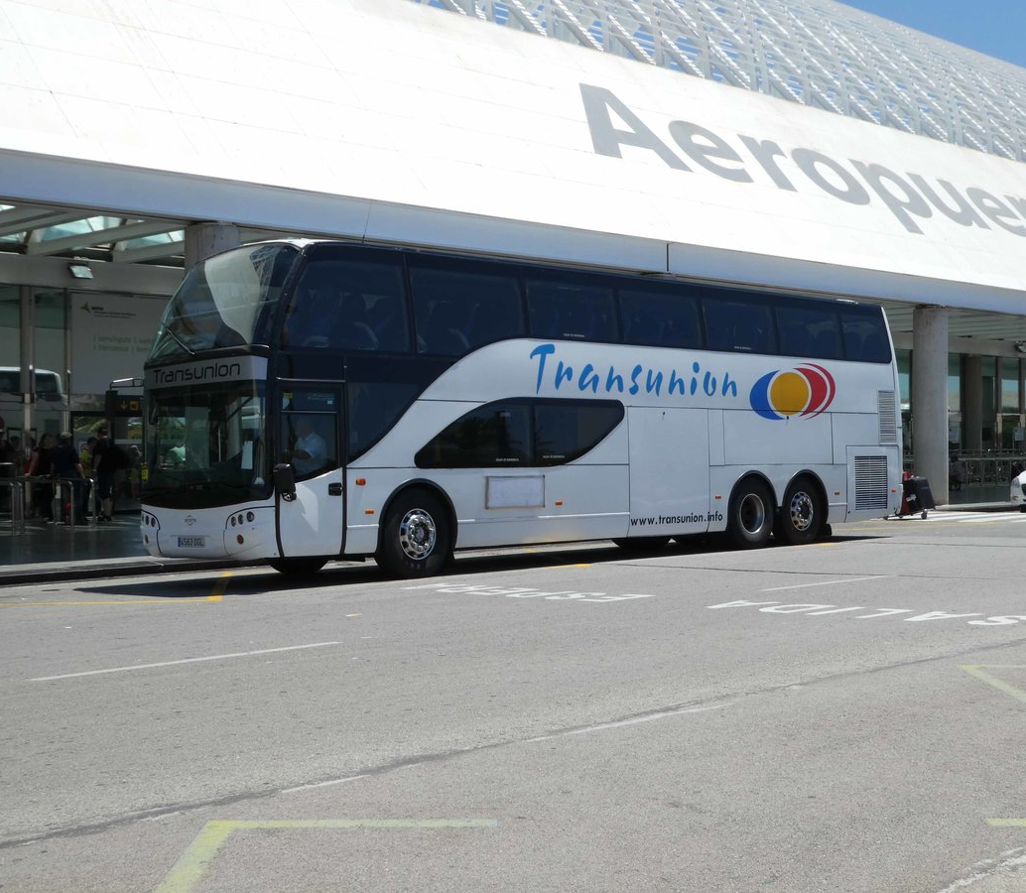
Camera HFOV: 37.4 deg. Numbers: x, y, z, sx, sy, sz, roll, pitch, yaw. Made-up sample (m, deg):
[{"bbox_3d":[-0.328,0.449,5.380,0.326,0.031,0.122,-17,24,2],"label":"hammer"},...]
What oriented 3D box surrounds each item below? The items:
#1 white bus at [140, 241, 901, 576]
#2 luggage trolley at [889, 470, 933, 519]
[{"bbox_3d":[0.979,-0.410,21.824,13.166,3.930,2.550,0,-1,-45],"label":"white bus"},{"bbox_3d":[8.219,1.006,31.300,0.950,1.030,0.640,0,0,25],"label":"luggage trolley"}]

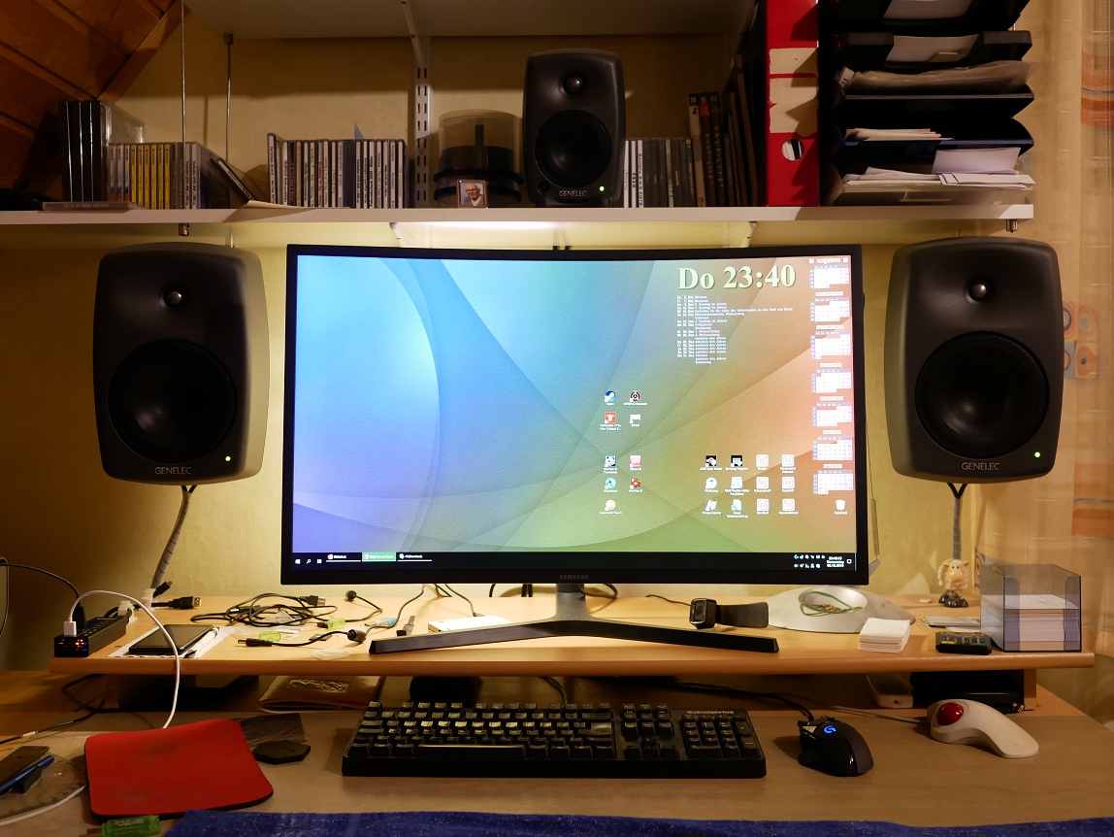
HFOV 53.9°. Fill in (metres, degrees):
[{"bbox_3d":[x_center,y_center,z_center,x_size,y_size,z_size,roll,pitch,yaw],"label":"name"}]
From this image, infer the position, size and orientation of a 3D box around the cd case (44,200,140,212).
[{"bbox_3d":[-0.680,-0.307,1.651,0.125,0.011,0.142,0,1,0],"label":"cd case"}]

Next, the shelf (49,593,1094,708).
[{"bbox_3d":[0.019,0.322,1.462,1.205,0.102,0.392,0,1,0],"label":"shelf"}]

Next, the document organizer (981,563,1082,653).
[{"bbox_3d":[0.566,0.226,1.311,0.088,0.089,0.090,0,1,5],"label":"document organizer"}]

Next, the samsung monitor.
[{"bbox_3d":[0.023,0.026,1.408,0.722,0.492,0.270,0,1,0],"label":"samsung monitor"}]

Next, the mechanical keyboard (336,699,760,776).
[{"bbox_3d":[-0.002,0.355,1.228,0.447,0.044,0.150,0,1,0],"label":"mechanical keyboard"}]

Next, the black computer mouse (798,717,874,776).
[{"bbox_3d":[0.306,0.355,1.213,0.076,0.041,0.130,0,1,-5],"label":"black computer mouse"}]

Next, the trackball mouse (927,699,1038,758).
[{"bbox_3d":[0.491,0.351,1.276,0.084,0.045,0.140,-1,1,-30],"label":"trackball mouse"}]

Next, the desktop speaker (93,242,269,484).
[{"bbox_3d":[-0.546,-0.080,1.595,0.237,0.350,0.223,-1,2,-10],"label":"desktop speaker"}]

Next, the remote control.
[{"bbox_3d":[0.481,0.264,1.296,0.057,0.014,0.062,0,1,18],"label":"remote control"}]

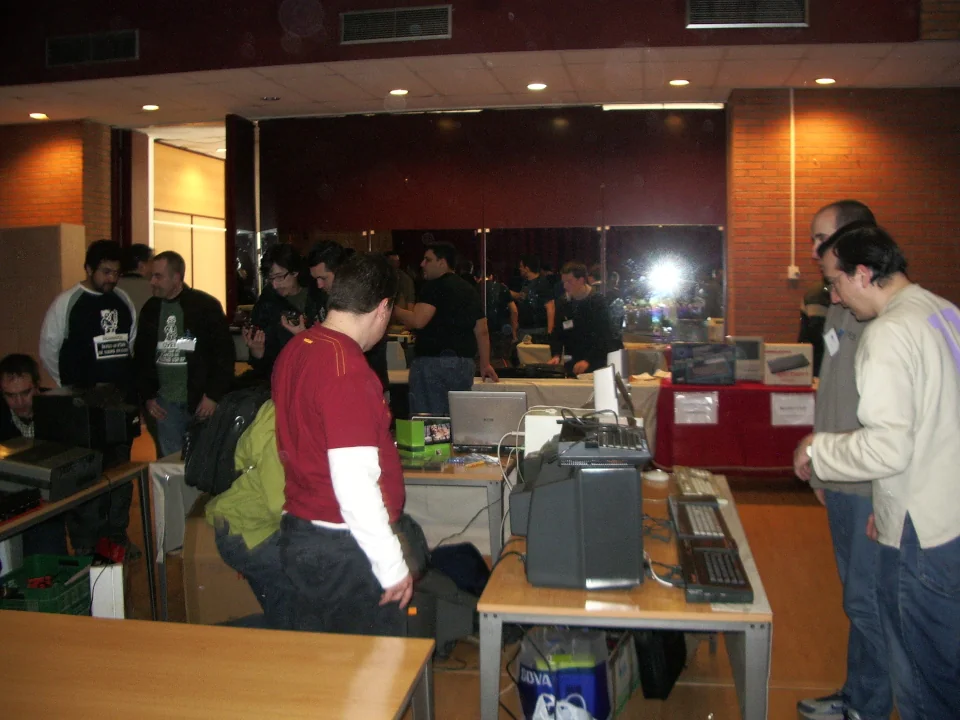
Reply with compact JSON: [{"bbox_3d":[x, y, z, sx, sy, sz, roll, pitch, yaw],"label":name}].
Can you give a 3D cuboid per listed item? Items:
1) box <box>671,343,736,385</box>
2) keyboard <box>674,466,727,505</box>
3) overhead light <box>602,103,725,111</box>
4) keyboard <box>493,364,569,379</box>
[{"bbox_3d":[1.604,0.029,6.950,0.445,0.295,0.120,1,5,10],"label":"box"},{"bbox_3d":[0.803,0.457,3.556,0.180,0.060,0.420,1,5,10],"label":"keyboard"},{"bbox_3d":[1.616,-2.233,8.548,1.080,0.060,0.100,1,5,11],"label":"overhead light"},{"bbox_3d":[0.411,0.103,7.501,0.550,0.060,0.200,1,5,11],"label":"keyboard"}]

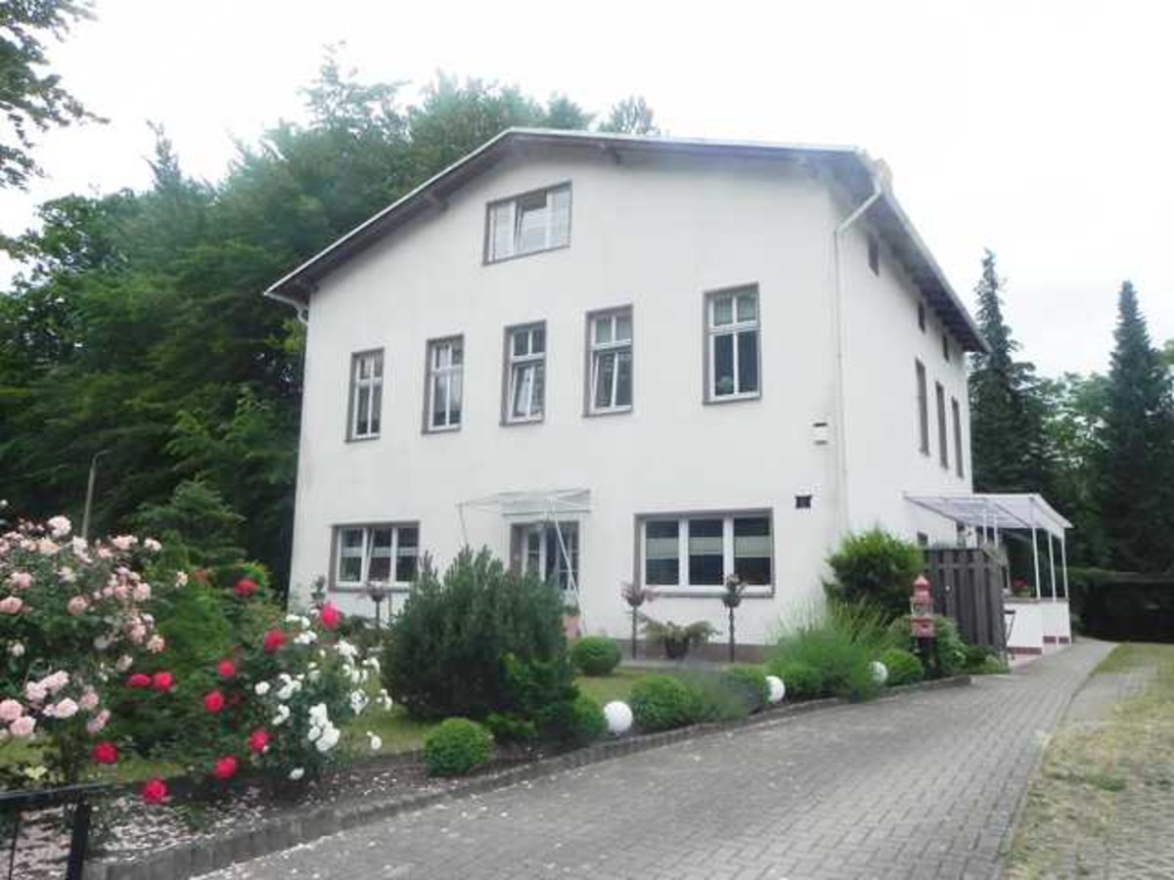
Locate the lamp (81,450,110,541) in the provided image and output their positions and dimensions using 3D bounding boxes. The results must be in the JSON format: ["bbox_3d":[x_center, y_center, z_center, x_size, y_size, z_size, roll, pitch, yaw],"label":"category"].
[{"bbox_3d":[-14.900,3.100,26.520,0.750,5.588,0.250,1,-10,0],"label":"lamp"}]

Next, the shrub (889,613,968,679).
[{"bbox_3d":[4.201,2.503,10.882,0.902,0.730,0.902,-5,-12,29],"label":"shrub"}]

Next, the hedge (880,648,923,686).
[{"bbox_3d":[3.620,2.592,10.155,0.489,0.385,0.489,-5,-12,29],"label":"hedge"}]

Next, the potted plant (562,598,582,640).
[{"bbox_3d":[-0.261,3.162,15.200,0.360,0.760,0.360,1,-10,0],"label":"potted plant"}]

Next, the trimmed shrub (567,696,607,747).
[{"bbox_3d":[-0.076,2.072,6.559,0.460,0.370,0.460,1,-10,0],"label":"trimmed shrub"}]

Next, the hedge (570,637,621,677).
[{"bbox_3d":[0.123,2.853,11.643,0.660,0.520,0.660,1,-10,0],"label":"hedge"}]

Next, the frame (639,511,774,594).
[{"bbox_3d":[1.846,1.777,13.847,2.263,1.288,0.130,-5,-12,29],"label":"frame"}]

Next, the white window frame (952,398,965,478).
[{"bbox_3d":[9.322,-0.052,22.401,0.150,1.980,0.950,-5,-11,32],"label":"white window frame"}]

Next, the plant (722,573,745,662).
[{"bbox_3d":[2.183,2.641,13.115,0.335,1.290,0.335,-5,-12,29],"label":"plant"}]

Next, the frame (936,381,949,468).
[{"bbox_3d":[8.721,-0.358,21.822,0.150,2.050,1.100,-5,-12,31],"label":"frame"}]

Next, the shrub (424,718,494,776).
[{"bbox_3d":[-0.985,2.352,6.750,0.540,0.460,0.540,1,-10,0],"label":"shrub"}]

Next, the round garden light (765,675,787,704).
[{"bbox_3d":[1.843,2.499,8.812,0.270,0.270,0.270,1,-10,0],"label":"round garden light"}]

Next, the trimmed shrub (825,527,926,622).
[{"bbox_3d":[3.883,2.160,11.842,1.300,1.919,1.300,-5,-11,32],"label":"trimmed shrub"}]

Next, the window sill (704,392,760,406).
[{"bbox_3d":[2.474,-0.685,15.004,1.070,0.070,0.200,-5,-12,31],"label":"window sill"}]

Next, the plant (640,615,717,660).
[{"bbox_3d":[1.468,3.197,14.300,1.200,0.720,1.100,1,-10,0],"label":"plant"}]

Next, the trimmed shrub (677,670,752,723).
[{"bbox_3d":[1.159,2.302,8.017,0.669,0.419,0.569,-5,-12,29],"label":"trimmed shrub"}]

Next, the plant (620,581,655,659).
[{"bbox_3d":[0.836,2.940,14.350,0.540,1.256,0.540,1,-10,0],"label":"plant"}]

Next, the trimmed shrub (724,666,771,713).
[{"bbox_3d":[1.570,2.415,8.607,0.460,0.420,0.460,1,-10,0],"label":"trimmed shrub"}]

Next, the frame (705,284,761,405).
[{"bbox_3d":[2.356,-1.521,14.169,0.911,1.868,0.130,-5,-12,29],"label":"frame"}]

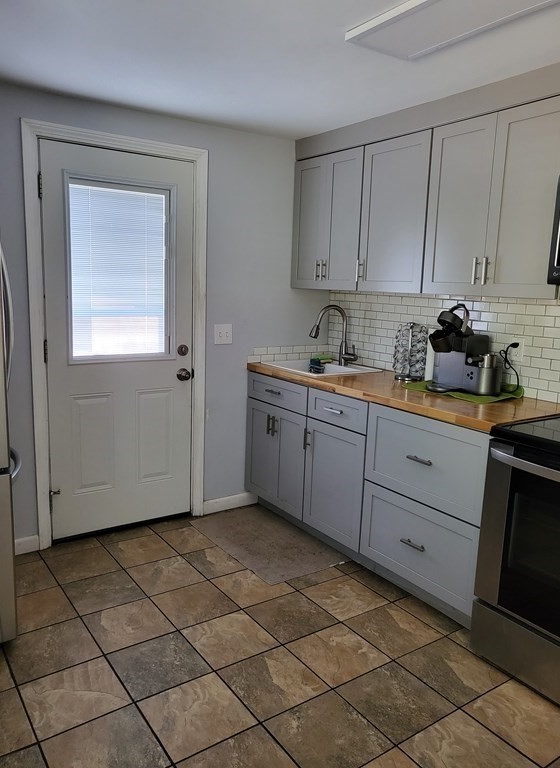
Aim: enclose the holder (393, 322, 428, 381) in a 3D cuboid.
[{"bbox_3d":[0.719,-0.179,3.165,0.184,0.315,0.184,2,10,0],"label":"holder"}]

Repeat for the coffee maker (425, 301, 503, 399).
[{"bbox_3d":[0.898,-0.178,2.857,0.286,0.424,0.384,-6,12,-39],"label":"coffee maker"}]

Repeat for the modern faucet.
[{"bbox_3d":[0.324,-0.283,3.488,0.298,0.379,0.162,-5,12,-35],"label":"modern faucet"}]

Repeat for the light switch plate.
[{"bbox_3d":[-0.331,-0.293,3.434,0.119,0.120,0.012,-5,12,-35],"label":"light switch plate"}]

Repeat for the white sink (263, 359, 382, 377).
[{"bbox_3d":[0.244,-0.011,3.553,0.515,0.197,0.561,-5,12,-35],"label":"white sink"}]

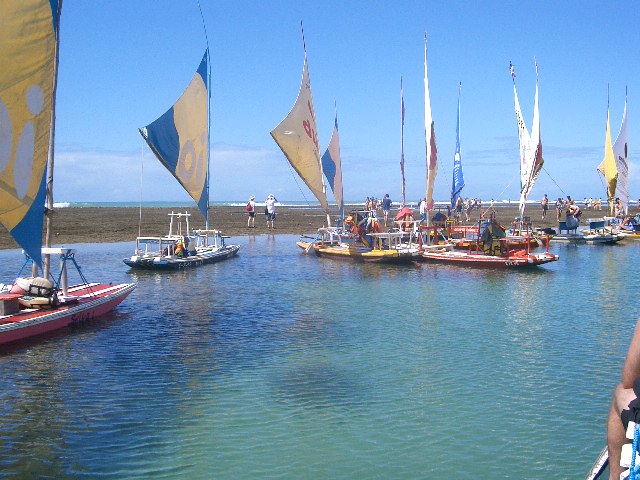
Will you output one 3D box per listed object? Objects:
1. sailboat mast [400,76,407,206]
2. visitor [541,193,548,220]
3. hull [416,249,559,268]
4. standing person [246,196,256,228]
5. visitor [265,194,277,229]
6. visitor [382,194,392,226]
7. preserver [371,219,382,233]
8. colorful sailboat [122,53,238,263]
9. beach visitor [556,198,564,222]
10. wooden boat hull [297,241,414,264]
[{"bbox_3d":[2.904,-3.103,25.000,0.200,5.130,0.200,-1,0,18],"label":"sailboat mast"},{"bbox_3d":[16.070,-2.388,51.550,0.500,1.730,0.360,1,3,25],"label":"visitor"},{"bbox_3d":[3.851,0.348,18.046,1.250,0.400,4.200,-2,4,-37],"label":"hull"},{"bbox_3d":[-3.565,-1.449,37.524,0.500,1.660,0.450,2,4,37],"label":"standing person"},{"bbox_3d":[-2.540,-1.450,37.001,0.600,1.760,0.450,1,3,15],"label":"visitor"},{"bbox_3d":[3.529,-1.524,37.699,0.520,1.720,0.420,-2,4,-30],"label":"visitor"},{"bbox_3d":[1.520,-0.383,19.300,0.320,0.400,0.220,0,3,6],"label":"preserver"},{"bbox_3d":[-3.027,-2.203,17.807,1.500,5.600,4.700,1,3,19],"label":"colorful sailboat"},{"bbox_3d":[16.136,-2.013,48.382,0.380,1.570,0.450,-2,4,-32],"label":"beach visitor"},{"bbox_3d":[0.781,0.266,19.543,1.250,0.420,4.400,-3,4,-38],"label":"wooden boat hull"}]

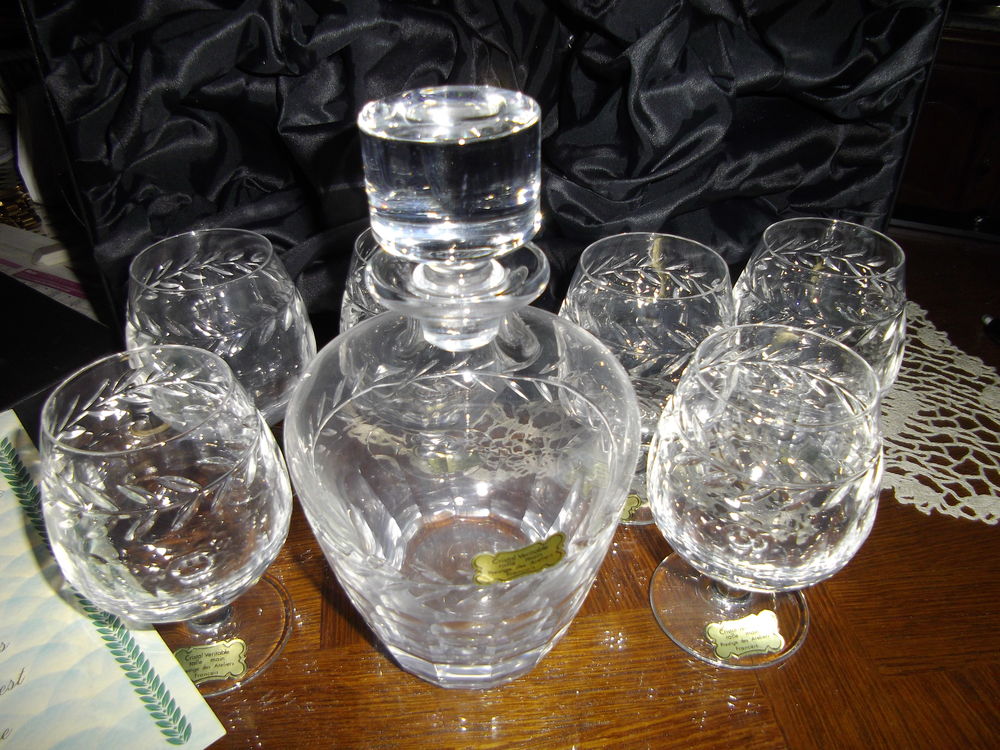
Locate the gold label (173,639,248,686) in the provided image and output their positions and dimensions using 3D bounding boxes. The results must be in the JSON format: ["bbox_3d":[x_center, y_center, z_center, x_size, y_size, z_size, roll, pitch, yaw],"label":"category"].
[{"bbox_3d":[-0.116,0.115,0.310,0.030,0.001,0.017,-7,44,-9],"label":"gold label"}]

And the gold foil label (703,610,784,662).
[{"bbox_3d":[0.101,0.107,0.320,0.030,0.001,0.018,-7,44,-8],"label":"gold foil label"}]

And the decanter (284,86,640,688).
[{"bbox_3d":[-0.013,0.014,0.276,0.125,0.213,0.125,0,35,0],"label":"decanter"}]

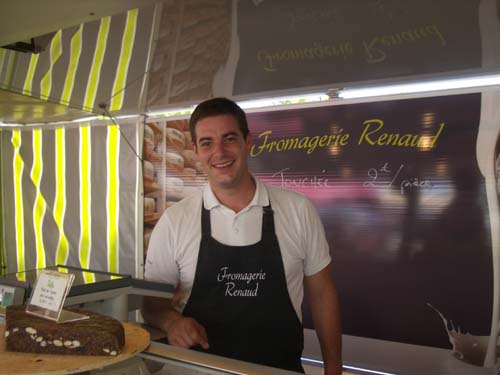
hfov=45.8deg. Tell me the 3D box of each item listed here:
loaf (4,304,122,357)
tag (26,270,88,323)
[{"bbox_3d":[-0.409,0.314,1.315,0.303,0.053,0.199,0,0,7],"label":"loaf"},{"bbox_3d":[-0.439,0.242,1.350,0.144,0.097,0.077,0,0,43],"label":"tag"}]

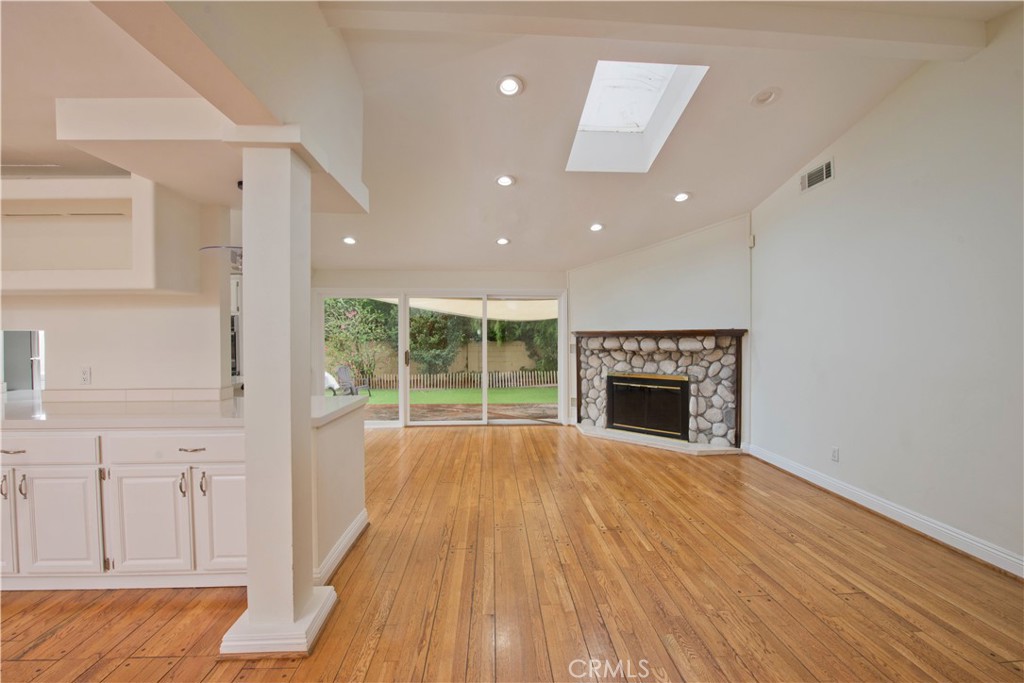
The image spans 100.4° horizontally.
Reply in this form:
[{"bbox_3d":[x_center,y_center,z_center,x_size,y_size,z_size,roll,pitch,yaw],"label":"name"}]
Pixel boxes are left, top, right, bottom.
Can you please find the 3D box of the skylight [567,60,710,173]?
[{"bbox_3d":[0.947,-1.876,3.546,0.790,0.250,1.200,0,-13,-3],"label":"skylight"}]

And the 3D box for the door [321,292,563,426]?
[{"bbox_3d":[-1.039,0.274,6.451,3.630,2.035,0.120,0,1,-3],"label":"door"}]

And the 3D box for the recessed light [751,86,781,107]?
[{"bbox_3d":[1.924,-1.868,3.231,0.200,0.050,0.200,0,-13,-3],"label":"recessed light"}]

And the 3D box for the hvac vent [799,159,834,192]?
[{"bbox_3d":[2.792,-1.519,3.924,0.025,0.182,0.405,0,1,-3],"label":"hvac vent"}]

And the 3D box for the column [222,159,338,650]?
[{"bbox_3d":[-1.060,0.241,1.992,0.385,2.184,0.385,0,1,-3],"label":"column"}]

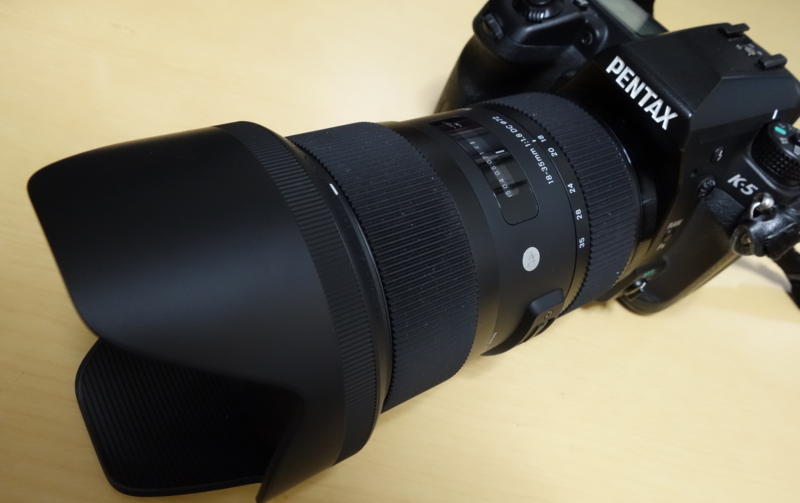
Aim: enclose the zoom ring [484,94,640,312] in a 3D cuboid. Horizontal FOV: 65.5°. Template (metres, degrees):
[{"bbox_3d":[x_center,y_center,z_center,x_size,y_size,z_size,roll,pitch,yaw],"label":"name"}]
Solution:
[{"bbox_3d":[0.041,-0.014,0.214,0.023,0.076,0.076,-19,63,-35],"label":"zoom ring"}]

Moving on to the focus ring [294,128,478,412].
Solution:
[{"bbox_3d":[-0.016,0.006,0.173,0.026,0.079,0.079,-19,63,-35],"label":"focus ring"}]

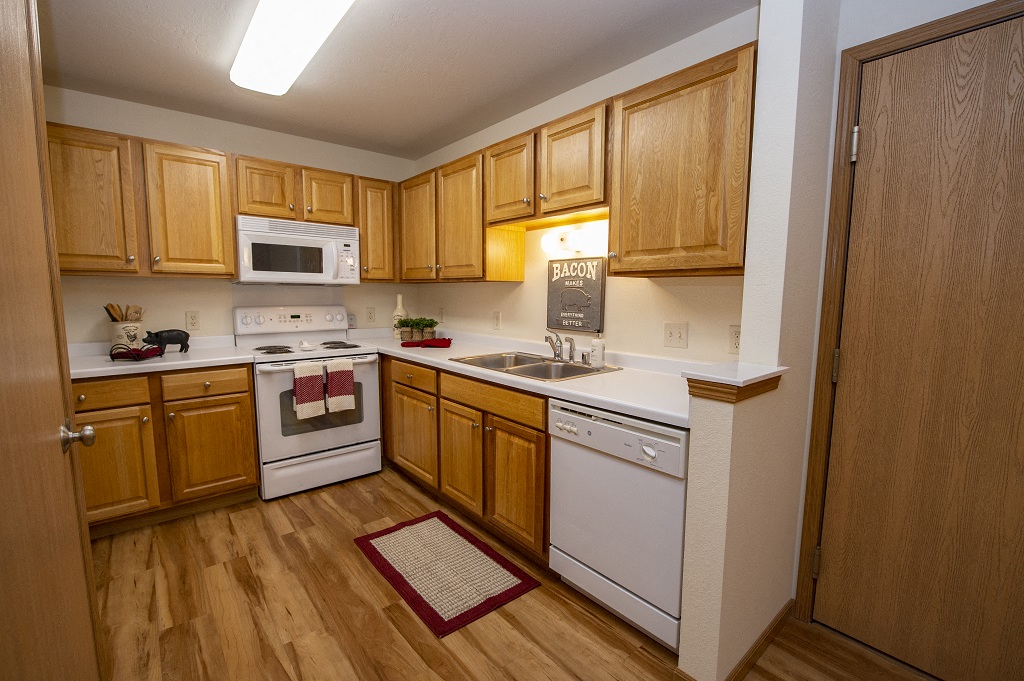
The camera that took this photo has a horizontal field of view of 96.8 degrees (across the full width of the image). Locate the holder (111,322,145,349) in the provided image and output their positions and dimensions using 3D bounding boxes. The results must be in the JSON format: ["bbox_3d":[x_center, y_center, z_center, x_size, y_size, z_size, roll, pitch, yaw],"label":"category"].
[{"bbox_3d":[-2.273,-0.004,2.684,0.150,0.193,0.150,5,7,35],"label":"holder"}]

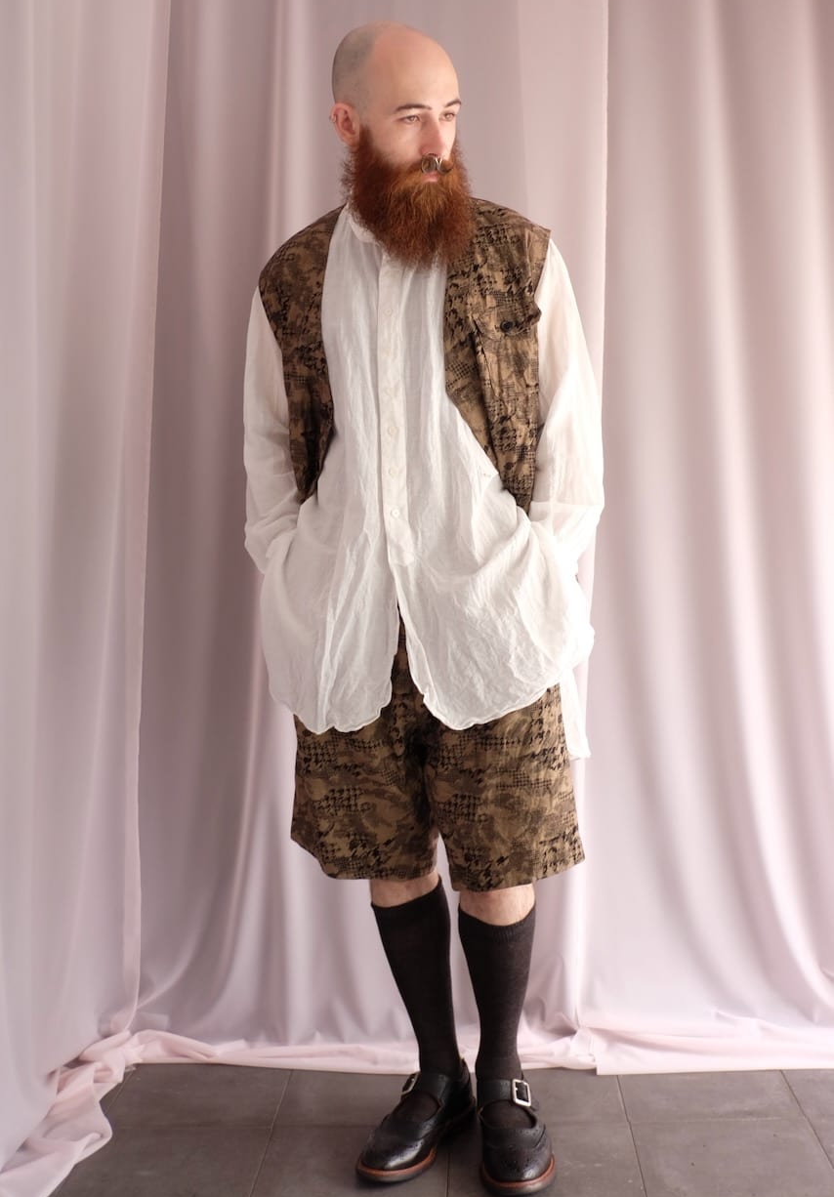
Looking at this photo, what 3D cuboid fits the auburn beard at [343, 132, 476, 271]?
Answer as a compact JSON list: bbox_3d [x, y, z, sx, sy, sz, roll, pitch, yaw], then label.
[{"bbox_3d":[-0.004,-0.568,1.330,0.175,0.200,0.150,-5,11,-34],"label":"auburn beard"}]

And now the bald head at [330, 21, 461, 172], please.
[{"bbox_3d":[-0.031,-0.705,1.358,0.165,0.225,0.205,-5,13,-36],"label":"bald head"}]

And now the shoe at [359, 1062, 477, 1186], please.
[{"bbox_3d":[0.005,0.845,1.563,0.109,0.097,0.278,2,6,37],"label":"shoe"}]

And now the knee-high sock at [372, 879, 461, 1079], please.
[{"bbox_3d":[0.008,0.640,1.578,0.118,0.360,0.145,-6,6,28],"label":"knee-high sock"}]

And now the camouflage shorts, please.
[{"bbox_3d":[0.028,0.165,1.496,0.460,0.530,0.310,0,5,13],"label":"camouflage shorts"}]

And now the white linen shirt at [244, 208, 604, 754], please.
[{"bbox_3d":[0.011,-0.155,1.462,0.560,0.870,0.320,-1,5,9],"label":"white linen shirt"}]

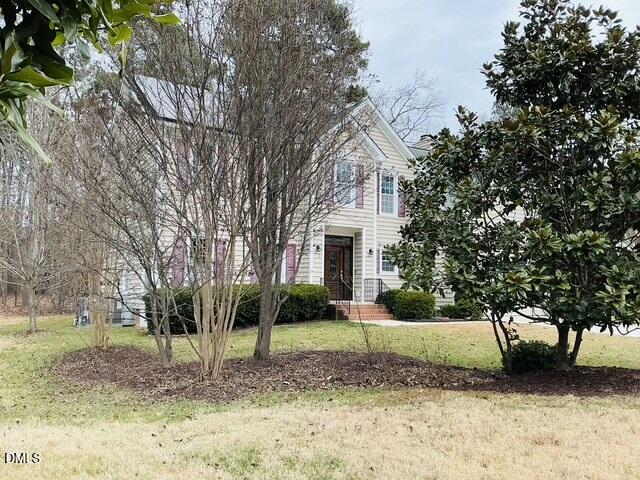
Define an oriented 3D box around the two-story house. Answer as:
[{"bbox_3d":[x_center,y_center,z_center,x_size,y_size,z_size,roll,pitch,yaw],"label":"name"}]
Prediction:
[{"bbox_3d":[-1.098,-1.155,22.190,13.600,9.300,7.550,4,-7,-33],"label":"two-story house"}]

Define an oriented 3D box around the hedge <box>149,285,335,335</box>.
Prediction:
[{"bbox_3d":[-2.479,2.159,16.622,5.900,1.380,1.200,4,-7,-33],"label":"hedge"}]

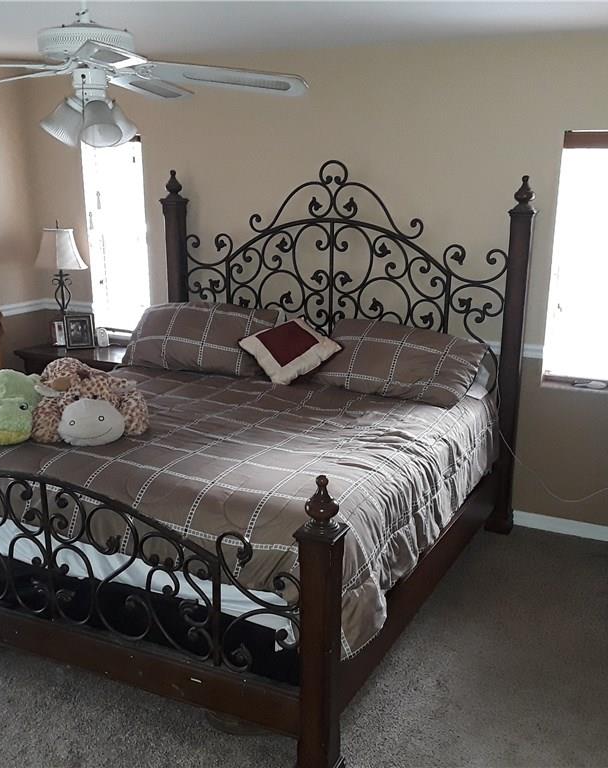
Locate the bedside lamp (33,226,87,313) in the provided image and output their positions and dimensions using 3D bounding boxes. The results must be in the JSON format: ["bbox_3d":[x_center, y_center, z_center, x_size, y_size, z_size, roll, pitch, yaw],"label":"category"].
[{"bbox_3d":[-1.504,-0.610,5.159,0.335,0.770,0.335,7,16,25],"label":"bedside lamp"}]

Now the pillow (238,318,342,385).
[{"bbox_3d":[-0.074,-0.181,4.284,0.390,0.130,0.390,-27,47,-20],"label":"pillow"}]

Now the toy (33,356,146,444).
[{"bbox_3d":[-0.881,0.071,3.416,0.450,0.280,0.380,-3,15,-12],"label":"toy"}]

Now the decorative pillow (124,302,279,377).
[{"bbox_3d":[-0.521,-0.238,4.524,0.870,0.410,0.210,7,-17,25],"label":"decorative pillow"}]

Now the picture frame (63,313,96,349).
[{"bbox_3d":[-1.417,-0.328,5.218,0.160,0.205,0.040,-4,3,-18],"label":"picture frame"}]

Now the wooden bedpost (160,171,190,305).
[{"bbox_3d":[-0.754,-0.347,4.989,0.120,1.797,0.120,7,16,26],"label":"wooden bedpost"}]

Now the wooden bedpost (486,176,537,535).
[{"bbox_3d":[1.036,-0.121,4.155,0.126,1.800,0.126,7,16,25],"label":"wooden bedpost"}]

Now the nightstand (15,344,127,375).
[{"bbox_3d":[-1.296,0.165,5.090,0.710,0.750,0.470,7,16,24],"label":"nightstand"}]

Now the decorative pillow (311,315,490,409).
[{"bbox_3d":[0.447,-0.101,4.051,0.810,0.160,0.450,7,57,25],"label":"decorative pillow"}]

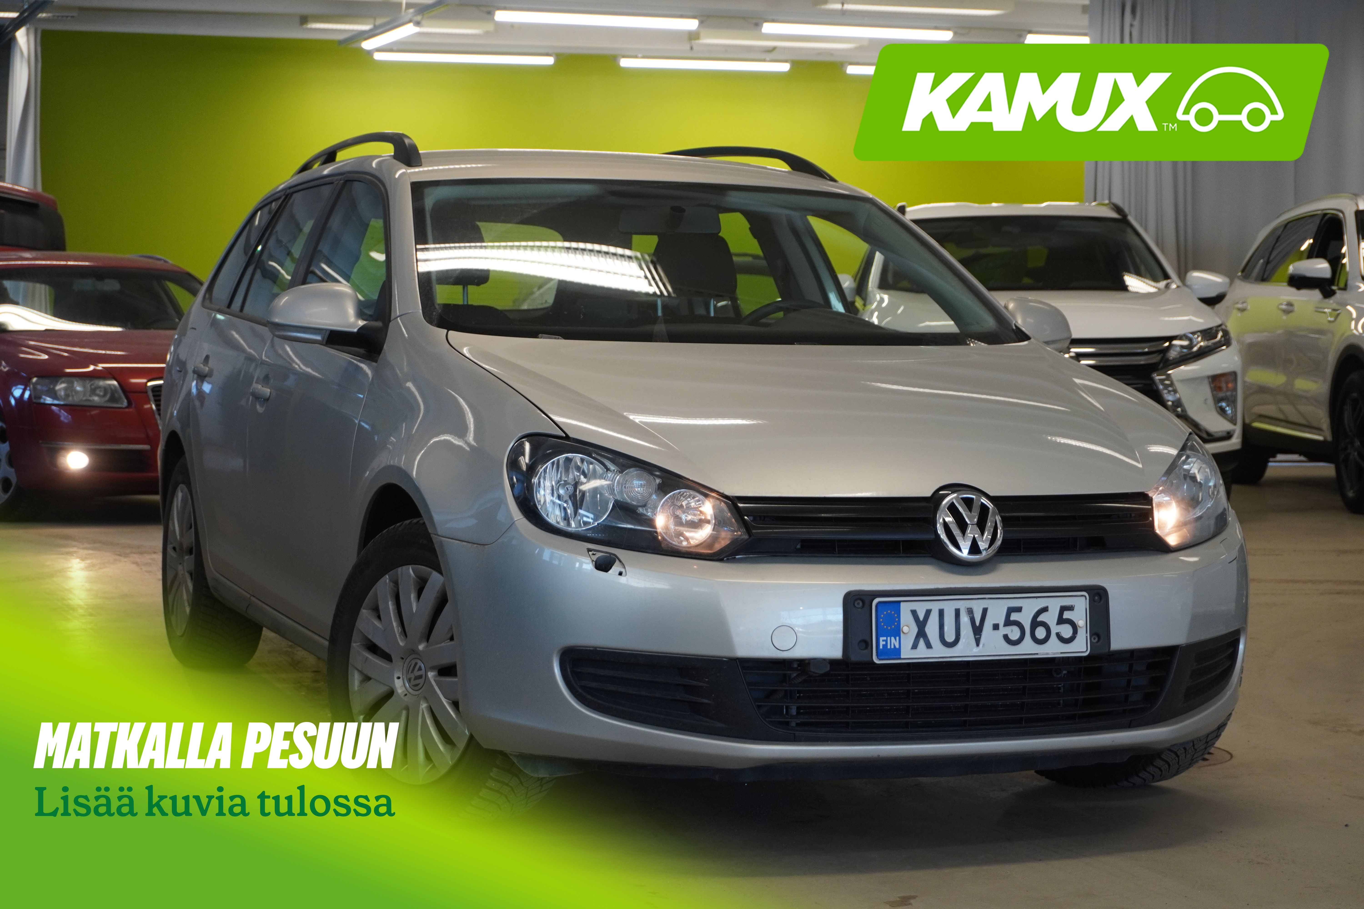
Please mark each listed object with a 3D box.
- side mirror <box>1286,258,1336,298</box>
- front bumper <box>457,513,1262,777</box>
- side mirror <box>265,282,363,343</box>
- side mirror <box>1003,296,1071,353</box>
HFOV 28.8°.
[{"bbox_3d":[3.378,-0.951,14.250,0.240,0.205,0.150,1,3,-1],"label":"side mirror"},{"bbox_3d":[0.446,0.356,5.159,1.750,0.490,0.620,0,3,-21],"label":"front bumper"},{"bbox_3d":[-0.818,-0.315,5.945,0.200,0.135,0.120,0,3,-21],"label":"side mirror"},{"bbox_3d":[0.856,-0.323,6.597,0.200,0.135,0.120,0,3,-21],"label":"side mirror"}]

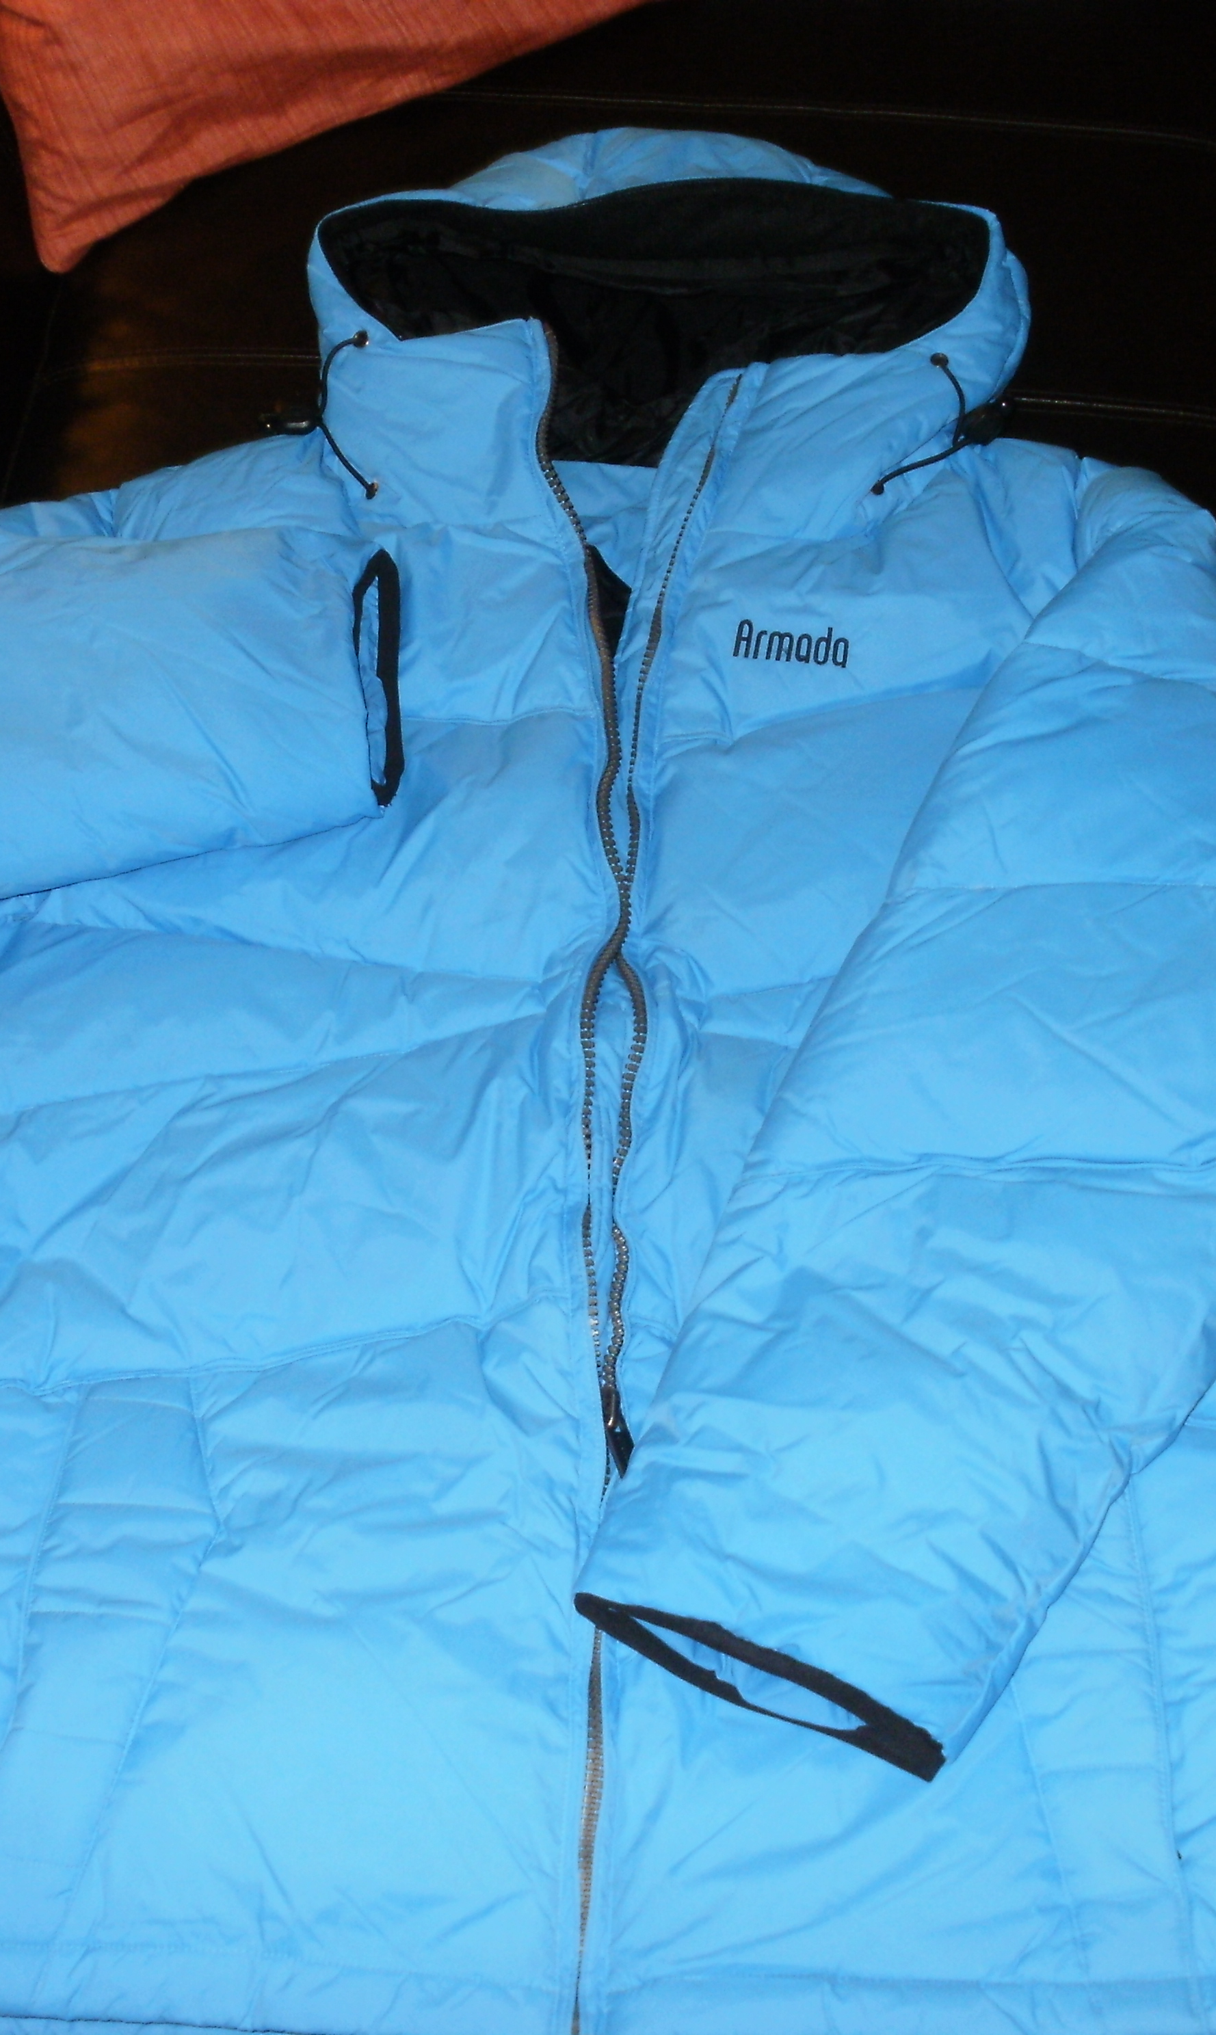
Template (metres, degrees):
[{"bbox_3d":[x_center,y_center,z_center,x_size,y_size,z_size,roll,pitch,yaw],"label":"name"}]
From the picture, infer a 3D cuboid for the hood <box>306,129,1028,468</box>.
[{"bbox_3d":[0.029,-0.353,1.392,0.345,0.150,0.220,2,59,2],"label":"hood"}]

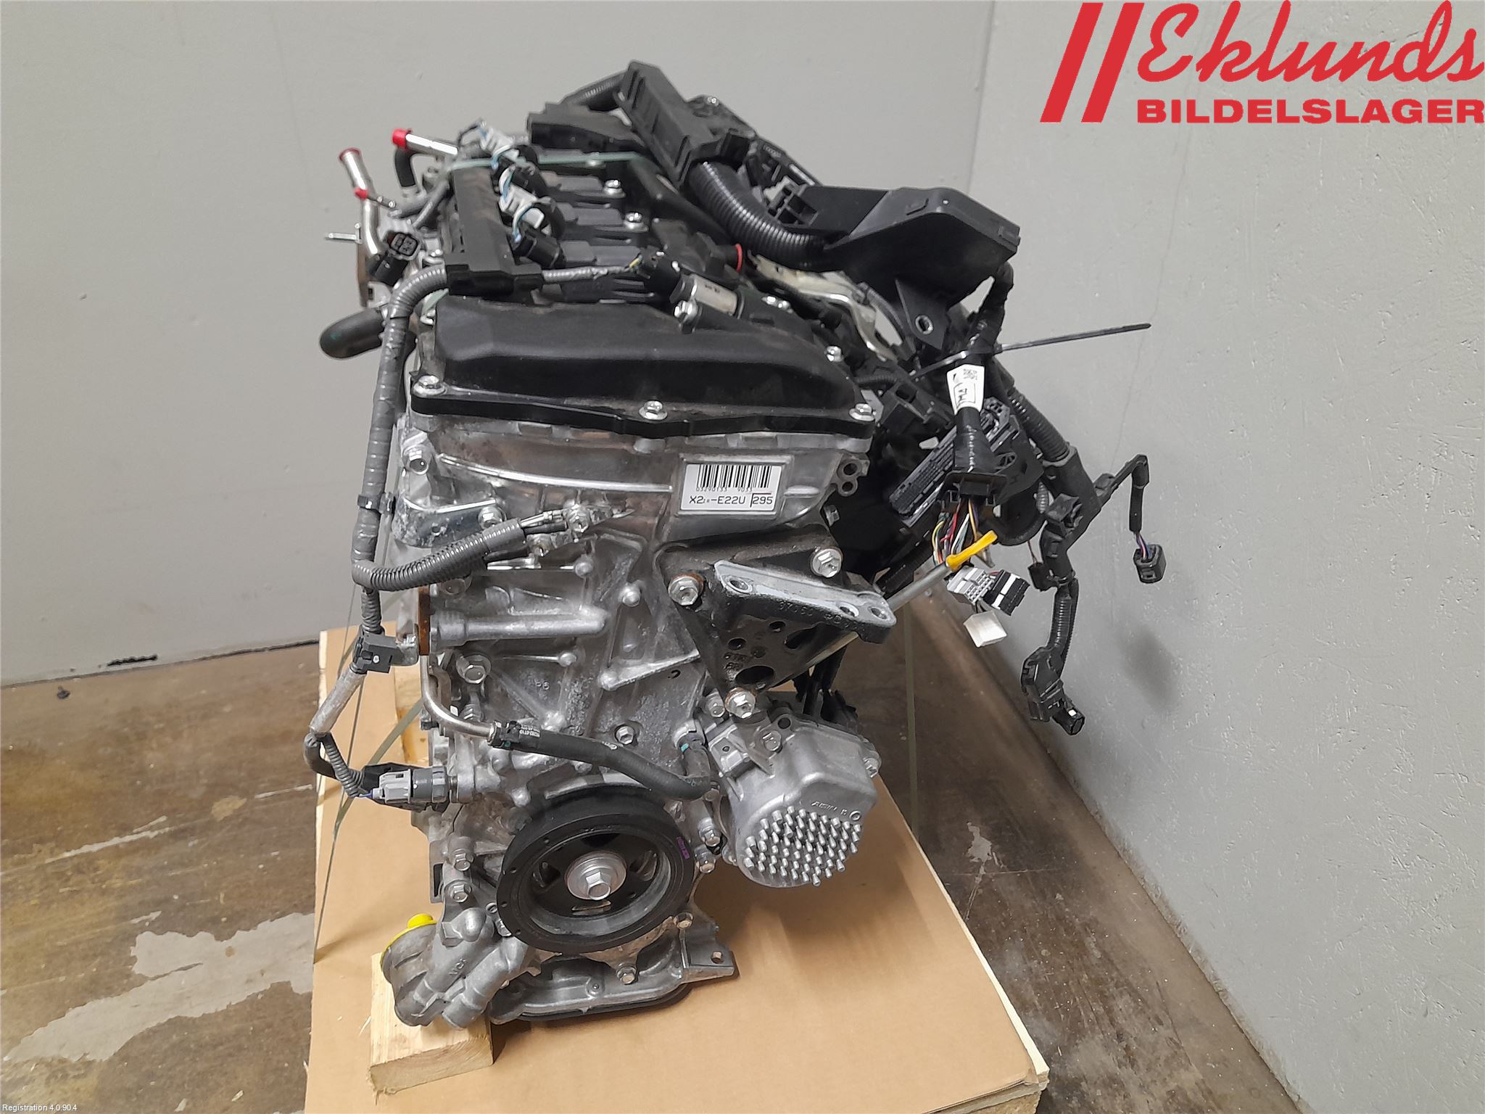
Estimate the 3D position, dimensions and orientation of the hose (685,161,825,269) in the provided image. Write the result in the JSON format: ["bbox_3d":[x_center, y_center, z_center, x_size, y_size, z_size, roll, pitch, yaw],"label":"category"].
[{"bbox_3d":[0.007,-0.255,0.806,0.038,0.039,0.138,-27,54,-33],"label":"hose"}]

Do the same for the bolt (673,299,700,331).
[{"bbox_3d":[-0.034,-0.149,0.656,0.014,0.017,0.017,15,27,-26],"label":"bolt"}]

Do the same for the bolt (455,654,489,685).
[{"bbox_3d":[-0.170,0.071,0.678,0.021,0.021,0.013,0,32,-18],"label":"bolt"}]

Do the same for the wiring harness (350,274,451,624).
[{"bbox_3d":[-0.201,-0.056,0.636,0.057,0.224,0.062,0,32,-18],"label":"wiring harness"}]

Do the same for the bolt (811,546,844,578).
[{"bbox_3d":[0.055,0.003,0.687,0.020,0.020,0.013,0,32,-18],"label":"bolt"}]

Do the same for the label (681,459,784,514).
[{"bbox_3d":[-0.007,-0.042,0.664,0.060,0.030,0.001,1,30,-17],"label":"label"}]

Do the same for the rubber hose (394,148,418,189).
[{"bbox_3d":[-0.275,-0.317,0.875,0.016,0.036,0.018,-14,37,-9],"label":"rubber hose"}]

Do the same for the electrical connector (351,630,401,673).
[{"bbox_3d":[-0.237,0.062,0.692,0.029,0.028,0.024,-8,37,-13],"label":"electrical connector"}]

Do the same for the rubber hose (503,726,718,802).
[{"bbox_3d":[-0.090,0.138,0.730,0.160,0.050,0.033,10,29,-24],"label":"rubber hose"}]

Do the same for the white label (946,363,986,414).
[{"bbox_3d":[0.155,-0.118,0.745,0.026,0.014,0.037,-3,77,11],"label":"white label"}]

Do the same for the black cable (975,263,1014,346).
[{"bbox_3d":[0.179,-0.179,0.759,0.019,0.058,0.019,12,23,10],"label":"black cable"}]

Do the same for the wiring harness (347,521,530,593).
[{"bbox_3d":[-0.177,-0.003,0.630,0.106,0.028,0.042,-15,36,-8],"label":"wiring harness"}]

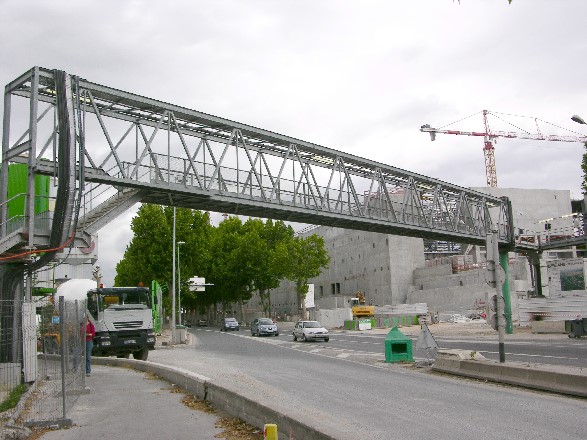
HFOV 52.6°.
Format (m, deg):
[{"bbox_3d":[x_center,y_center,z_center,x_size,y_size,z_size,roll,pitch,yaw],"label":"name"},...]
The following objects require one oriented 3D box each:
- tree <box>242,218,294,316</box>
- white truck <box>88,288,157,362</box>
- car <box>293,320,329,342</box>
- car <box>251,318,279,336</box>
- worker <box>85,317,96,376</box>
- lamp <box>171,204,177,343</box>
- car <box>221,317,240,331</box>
[{"bbox_3d":[-4.162,8.085,95.000,8.500,16.500,8.500,1,-9,-13],"label":"tree"},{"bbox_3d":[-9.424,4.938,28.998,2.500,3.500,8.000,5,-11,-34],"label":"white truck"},{"bbox_3d":[1.198,7.802,41.708,1.650,1.400,3.850,1,-9,-13],"label":"car"},{"bbox_3d":[-2.595,9.770,54.016,1.770,1.540,4.300,1,-9,-13],"label":"car"},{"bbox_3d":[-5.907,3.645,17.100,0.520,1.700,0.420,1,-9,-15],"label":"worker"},{"bbox_3d":[-7.908,3.136,39.600,1.200,9.800,0.350,0,-9,-12],"label":"lamp"},{"bbox_3d":[-8.016,13.300,75.365,1.720,1.600,4.200,1,-9,-13],"label":"car"}]

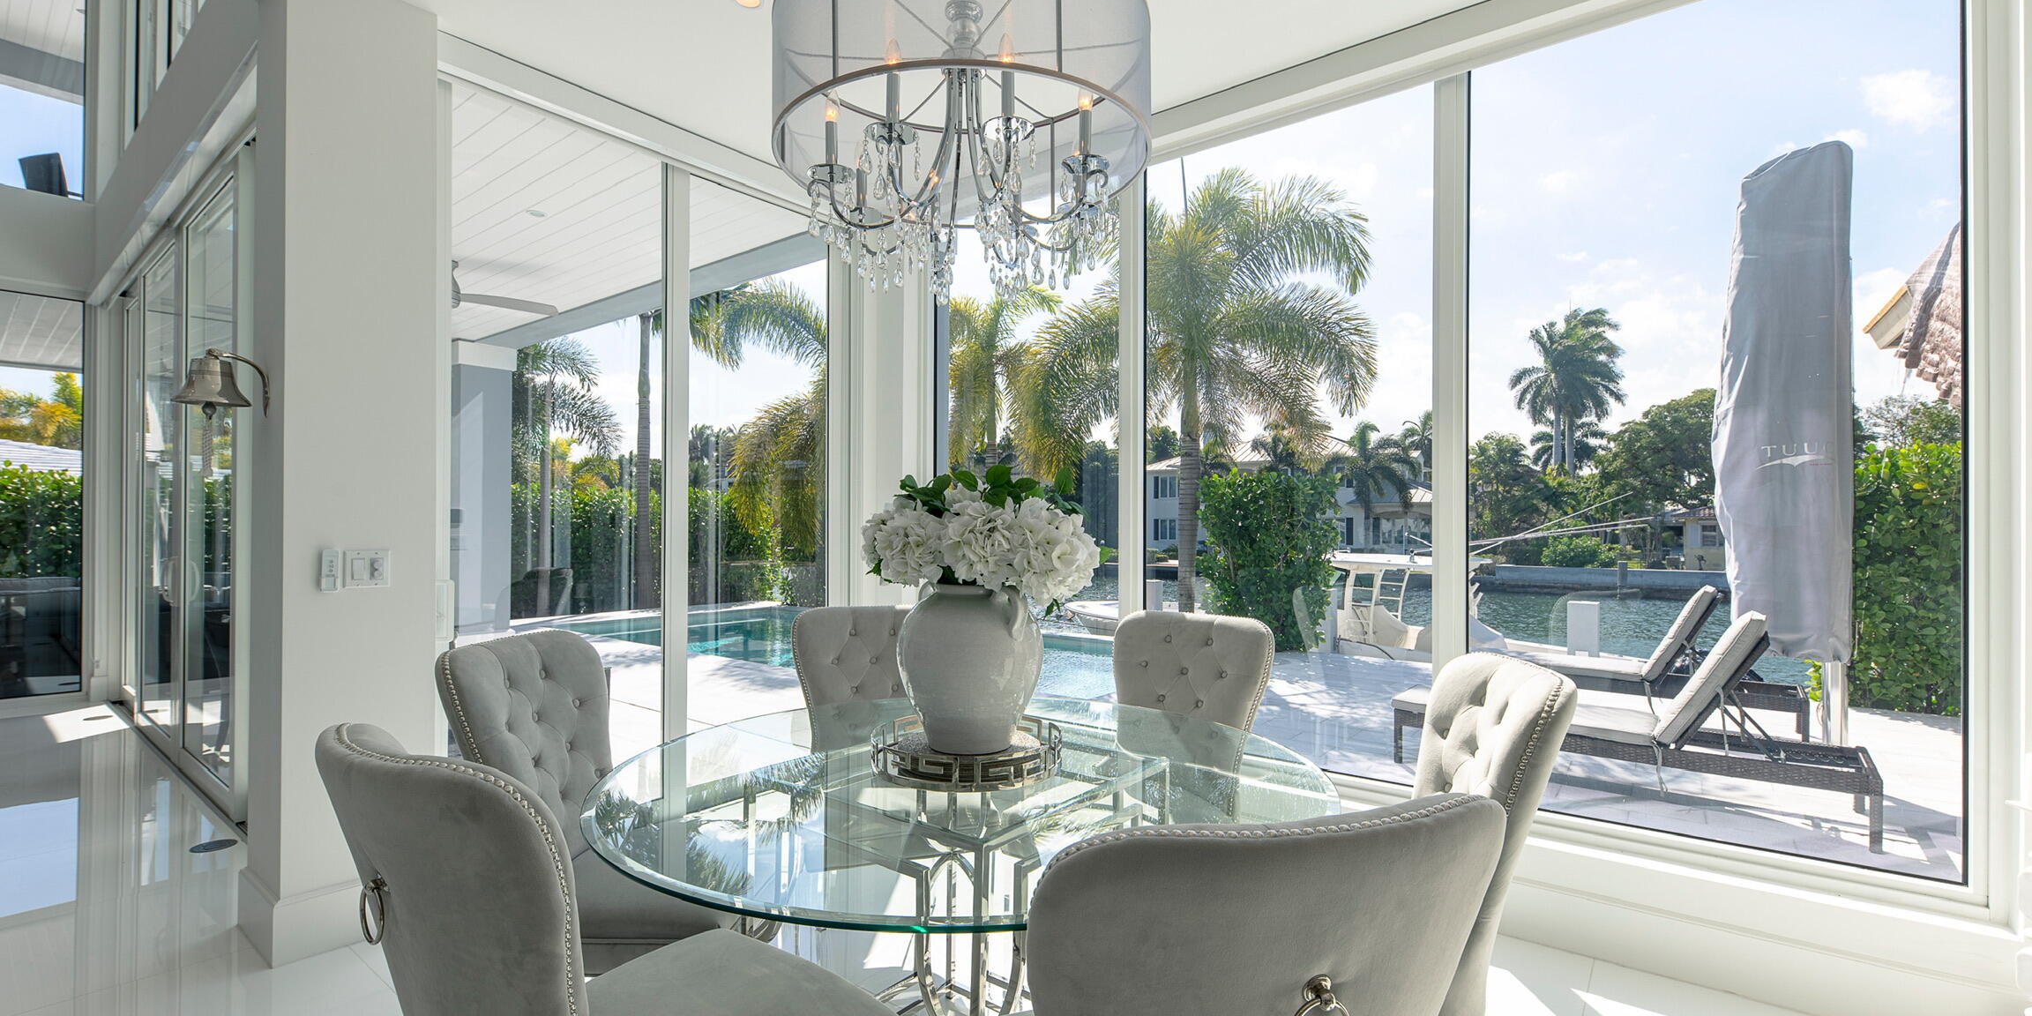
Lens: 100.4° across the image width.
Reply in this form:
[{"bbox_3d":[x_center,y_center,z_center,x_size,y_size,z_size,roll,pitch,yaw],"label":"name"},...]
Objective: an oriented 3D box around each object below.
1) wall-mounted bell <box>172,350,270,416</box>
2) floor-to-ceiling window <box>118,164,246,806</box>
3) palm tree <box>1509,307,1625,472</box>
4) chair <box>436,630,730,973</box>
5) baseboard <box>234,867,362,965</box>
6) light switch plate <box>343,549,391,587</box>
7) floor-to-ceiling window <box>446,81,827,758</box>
[{"bbox_3d":[-2.447,-0.377,2.604,0.178,0.220,0.225,-1,-1,39],"label":"wall-mounted bell"},{"bbox_3d":[-4.835,-0.077,4.894,3.800,2.930,0.120,-1,-1,38],"label":"floor-to-ceiling window"},{"bbox_3d":[33.786,-5.099,52.000,6.200,14.580,5.800,0,-1,33],"label":"palm tree"},{"bbox_3d":[-1.073,0.858,2.322,0.710,1.000,0.550,0,-1,13],"label":"chair"},{"bbox_3d":[-2.198,1.255,2.748,0.433,0.178,0.400,-1,-1,39],"label":"baseboard"},{"bbox_3d":[-2.035,0.191,2.658,0.012,0.121,0.121,-1,-1,39],"label":"light switch plate"},{"bbox_3d":[-1.526,-0.118,3.743,0.080,2.850,1.800,-1,-1,38],"label":"floor-to-ceiling window"}]

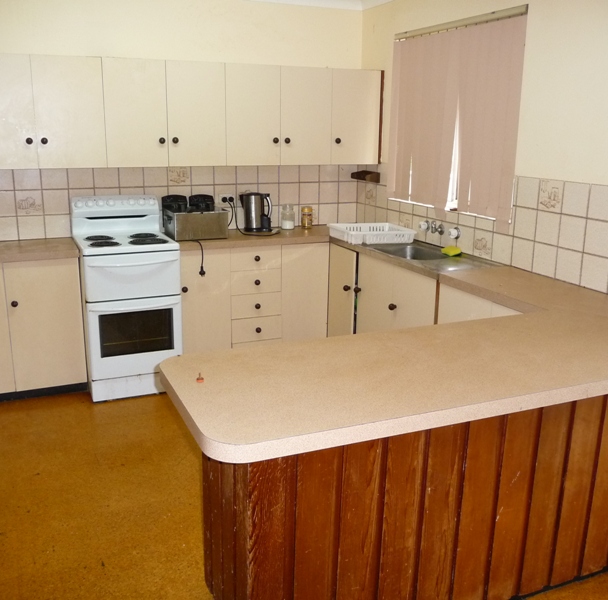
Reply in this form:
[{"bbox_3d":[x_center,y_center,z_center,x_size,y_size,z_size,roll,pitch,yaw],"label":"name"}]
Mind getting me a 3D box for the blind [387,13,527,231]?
[{"bbox_3d":[0.801,-1.000,3.654,0.090,1.055,1.180,-6,16,-23],"label":"blind"}]

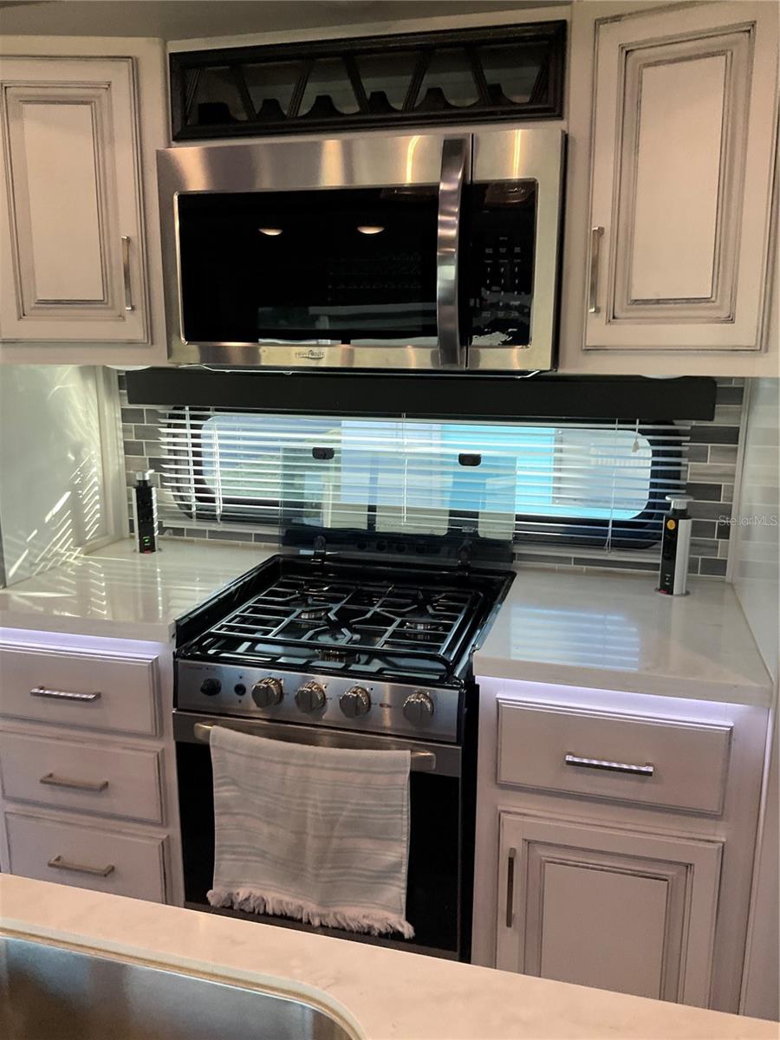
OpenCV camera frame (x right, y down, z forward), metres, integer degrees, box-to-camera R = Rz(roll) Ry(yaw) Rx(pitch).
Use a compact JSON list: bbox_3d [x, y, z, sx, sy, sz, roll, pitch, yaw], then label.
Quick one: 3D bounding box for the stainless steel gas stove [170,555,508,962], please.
[{"bbox_3d":[-0.074,0.444,1.811,0.542,0.594,0.569,3,12,14],"label":"stainless steel gas stove"}]

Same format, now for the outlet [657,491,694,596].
[{"bbox_3d":[0.599,0.052,1.820,0.062,0.204,0.062,-6,14,-29],"label":"outlet"}]

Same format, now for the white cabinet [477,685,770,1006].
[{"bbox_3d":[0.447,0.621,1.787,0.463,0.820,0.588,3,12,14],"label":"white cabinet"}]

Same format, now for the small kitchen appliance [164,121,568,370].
[{"bbox_3d":[-0.031,-0.521,1.780,0.759,0.405,0.395,3,12,14],"label":"small kitchen appliance"}]

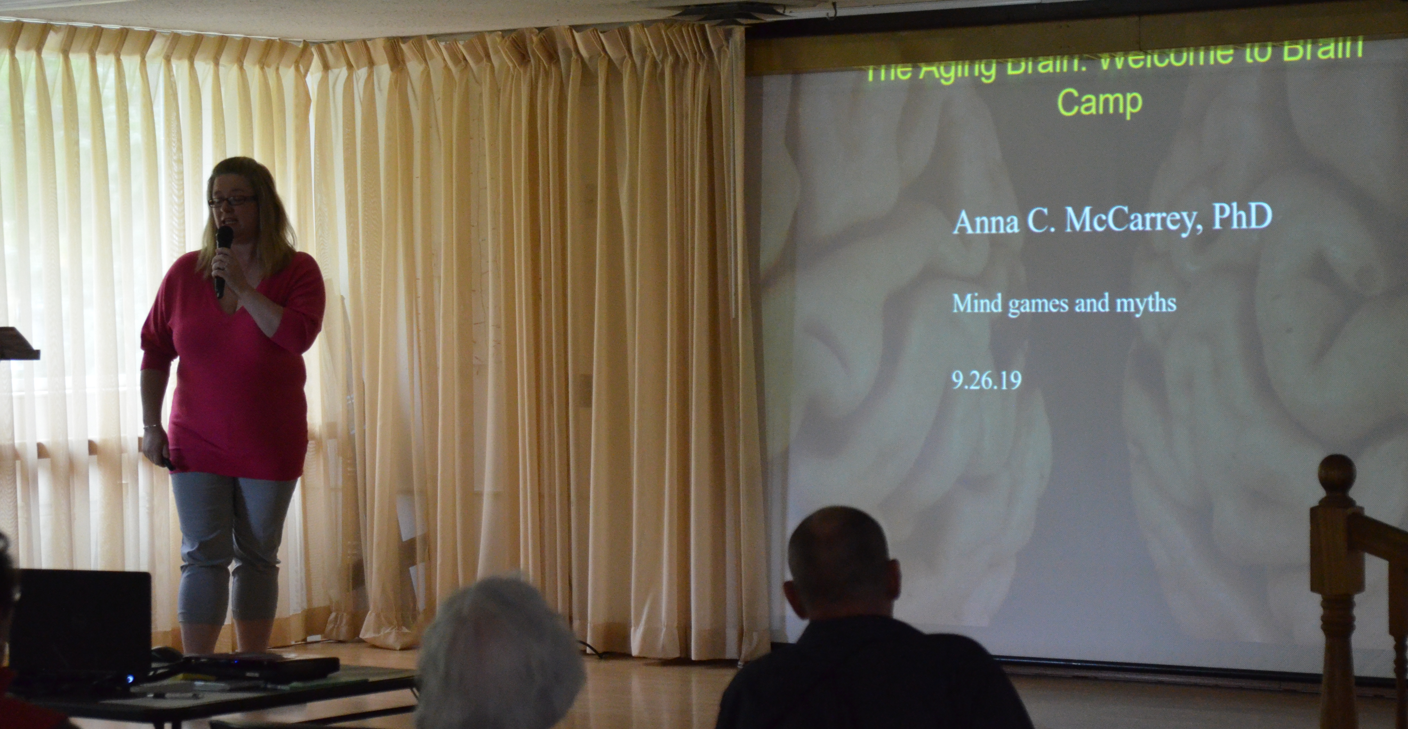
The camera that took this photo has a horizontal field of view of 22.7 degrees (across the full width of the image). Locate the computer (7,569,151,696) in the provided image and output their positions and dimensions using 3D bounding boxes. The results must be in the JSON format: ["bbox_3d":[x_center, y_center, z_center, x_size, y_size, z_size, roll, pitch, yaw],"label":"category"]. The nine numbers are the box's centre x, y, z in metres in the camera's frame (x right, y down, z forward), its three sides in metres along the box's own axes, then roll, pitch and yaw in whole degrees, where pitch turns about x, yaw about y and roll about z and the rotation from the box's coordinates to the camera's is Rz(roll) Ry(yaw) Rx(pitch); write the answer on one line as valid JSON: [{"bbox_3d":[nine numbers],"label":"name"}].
[{"bbox_3d":[-1.317,0.572,7.773,0.370,0.250,0.260,0,1,19],"label":"computer"}]

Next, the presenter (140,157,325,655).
[{"bbox_3d":[-1.456,0.192,10.850,0.570,1.660,0.420,-1,1,6],"label":"presenter"}]

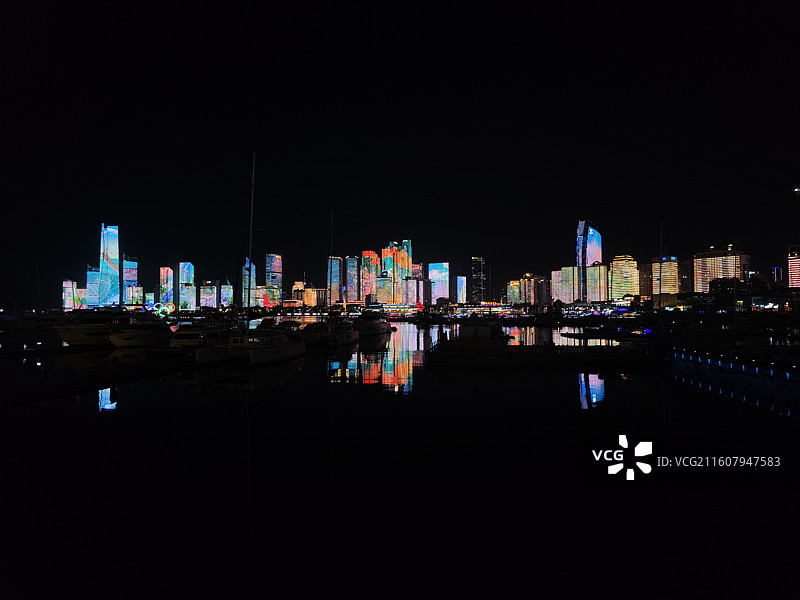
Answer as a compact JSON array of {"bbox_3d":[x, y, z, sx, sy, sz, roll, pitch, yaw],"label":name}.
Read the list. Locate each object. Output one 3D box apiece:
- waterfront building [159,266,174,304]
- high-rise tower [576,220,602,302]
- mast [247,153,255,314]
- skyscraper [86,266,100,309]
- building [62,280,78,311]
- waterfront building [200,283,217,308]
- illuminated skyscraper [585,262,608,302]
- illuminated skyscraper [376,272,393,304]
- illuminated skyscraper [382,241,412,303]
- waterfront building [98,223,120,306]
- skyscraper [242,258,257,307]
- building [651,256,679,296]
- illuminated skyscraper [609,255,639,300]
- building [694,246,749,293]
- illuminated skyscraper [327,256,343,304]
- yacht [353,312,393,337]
[{"bbox_3d":[-825.361,-29.628,1877.300,40.000,174.284,38.000,0,-2,-3],"label":"waterfront building"},{"bbox_3d":[510.649,-88.219,1426.188,50.000,246.094,50.000,0,-2,-8],"label":"high-rise tower"},{"bbox_3d":[-13.501,-5.373,48.000,0.300,15.800,0.300,2,-2,12],"label":"mast"},{"bbox_3d":[-1245.200,-42.900,2170.000,48.000,191.900,44.000,1,-2,-22],"label":"skyscraper"},{"bbox_3d":[-1301.900,-12.800,2100.000,42.000,128.400,36.000,1,-2,-23],"label":"building"},{"bbox_3d":[-650.200,-6.800,1800.000,48.000,98.200,36.000,0,-2,-16],"label":"waterfront building"},{"bbox_3d":[438.822,-25.597,1178.350,38.000,106.488,32.000,-2,-2,38],"label":"illuminated skyscraper"},{"bbox_3d":[-43.700,-22.600,1500.000,42.000,110.100,35.000,0,-2,-2],"label":"illuminated skyscraper"},{"bbox_3d":[-7.152,-69.507,1676.422,85.000,230.923,50.000,-1,-2,8],"label":"illuminated skyscraper"},{"bbox_3d":[-1173.100,-129.400,2150.000,62.000,360.000,55.000,1,-2,-22],"label":"waterfront building"},{"bbox_3d":[-523.800,-51.300,1850.000,40.000,189.700,38.000,0,-2,-13],"label":"skyscraper"},{"bbox_3d":[525.842,-30.468,1048.342,40.000,107.038,36.000,0,-2,2],"label":"building"},{"bbox_3d":[471.357,-34.118,1118.151,54.000,119.368,38.000,-1,-2,15],"label":"illuminated skyscraper"},{"bbox_3d":[441.600,-35.000,730.000,62.000,76.900,27.000,-1,-2,36],"label":"building"},{"bbox_3d":[-203.300,-48.900,1650.000,42.000,172.300,38.000,0,-2,-5],"label":"illuminated skyscraper"},{"bbox_3d":[-6.299,5.483,124.000,4.900,5.900,16.000,-1,-2,14],"label":"yacht"}]

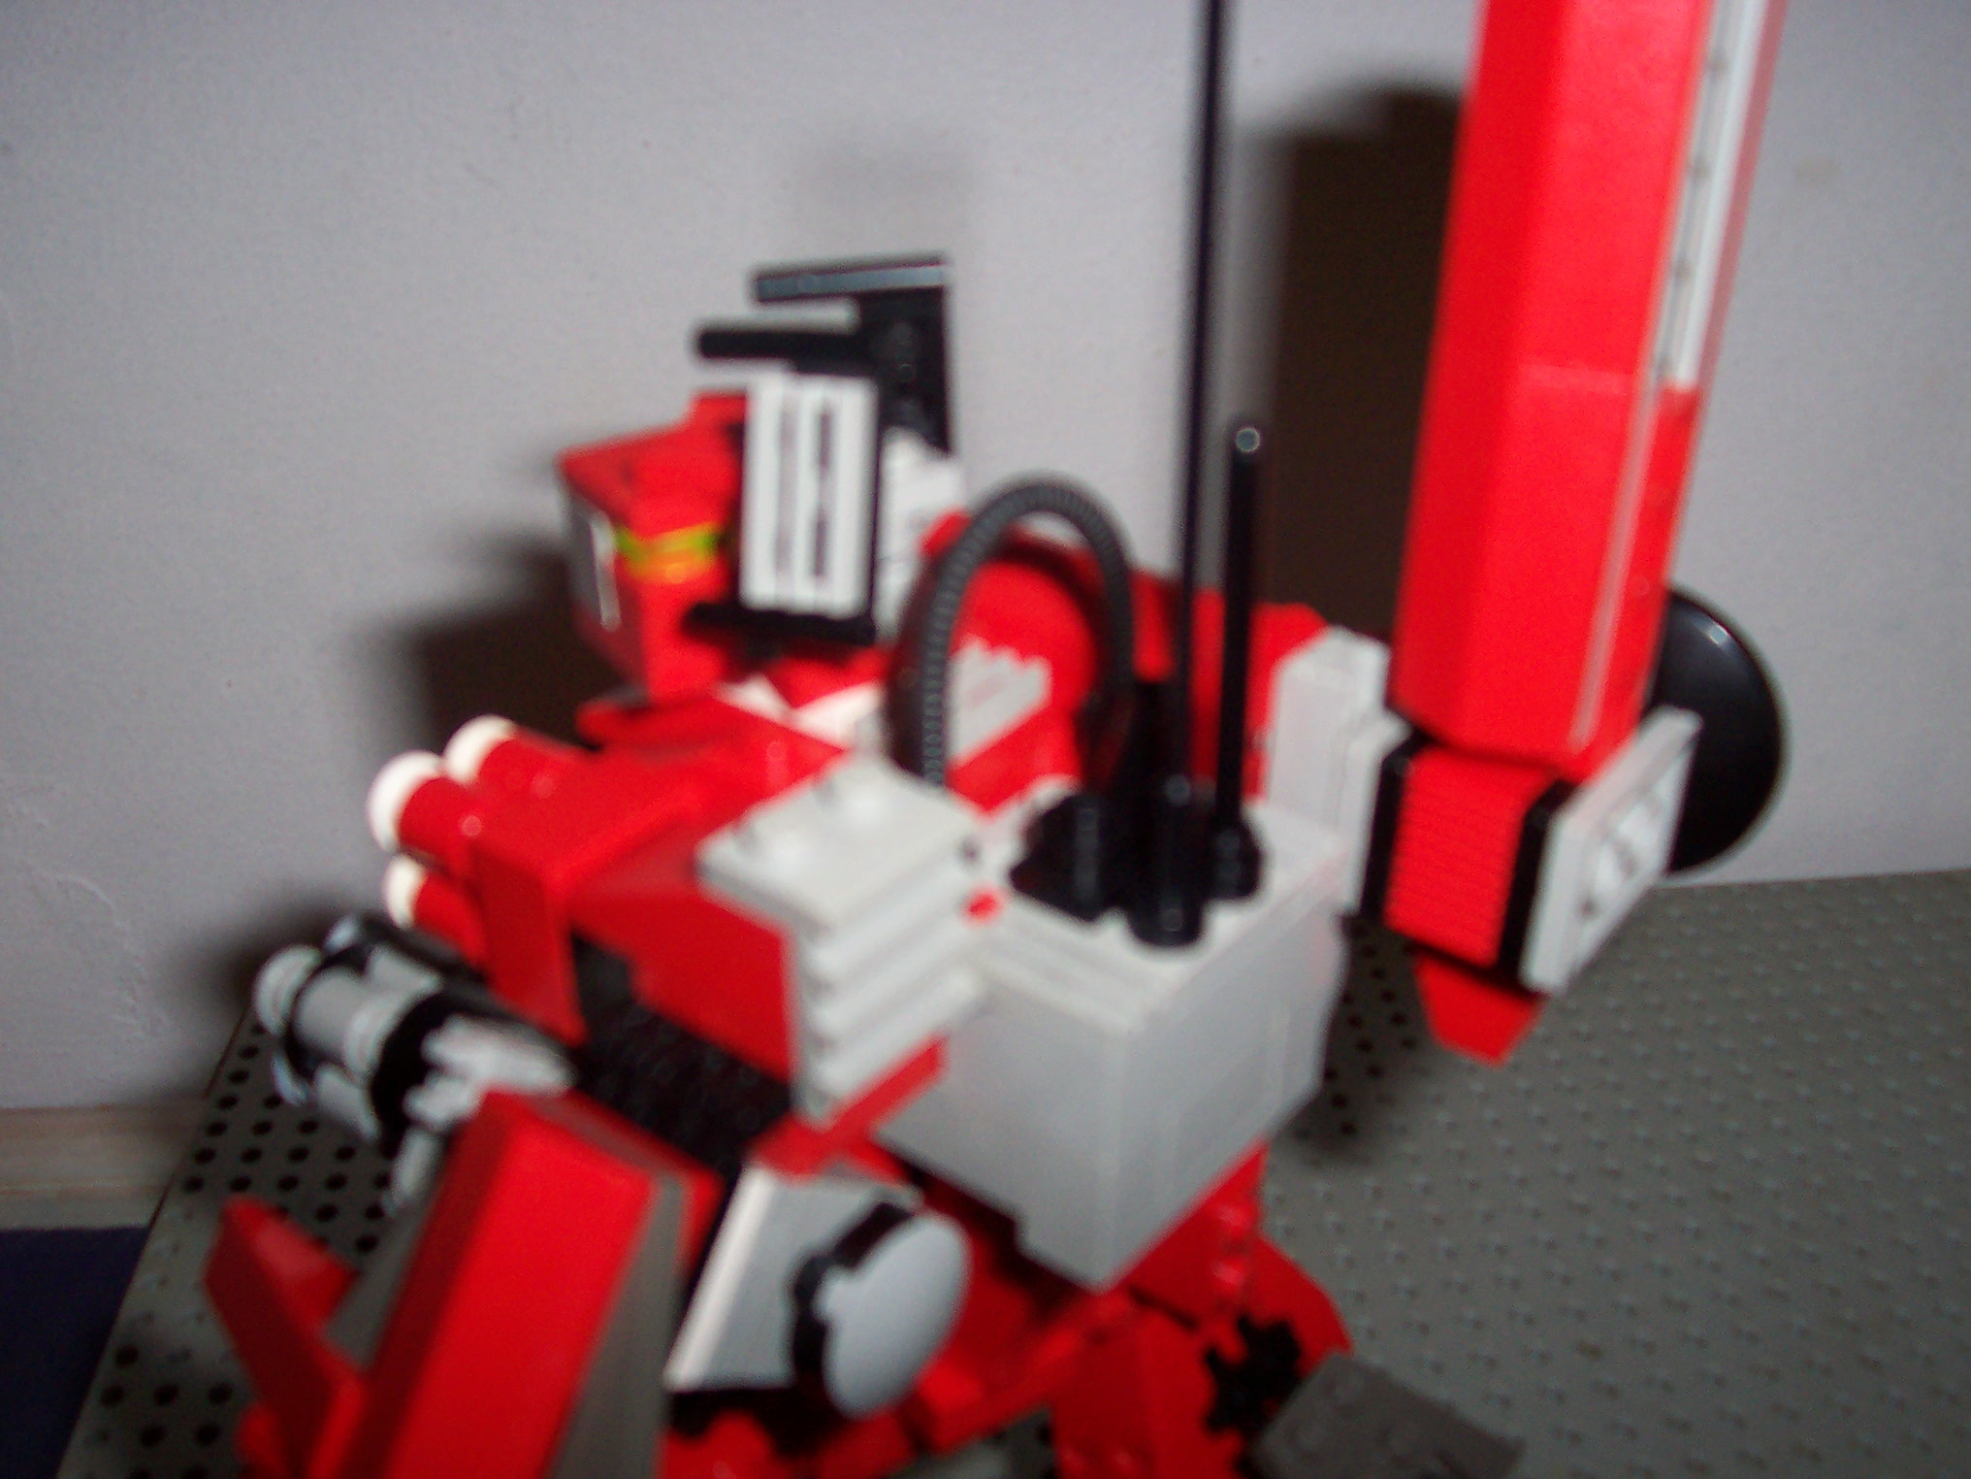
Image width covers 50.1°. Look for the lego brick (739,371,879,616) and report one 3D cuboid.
[{"bbox_3d":[-0.014,-0.020,0.170,0.011,0.019,0.006,4,28,-3],"label":"lego brick"}]

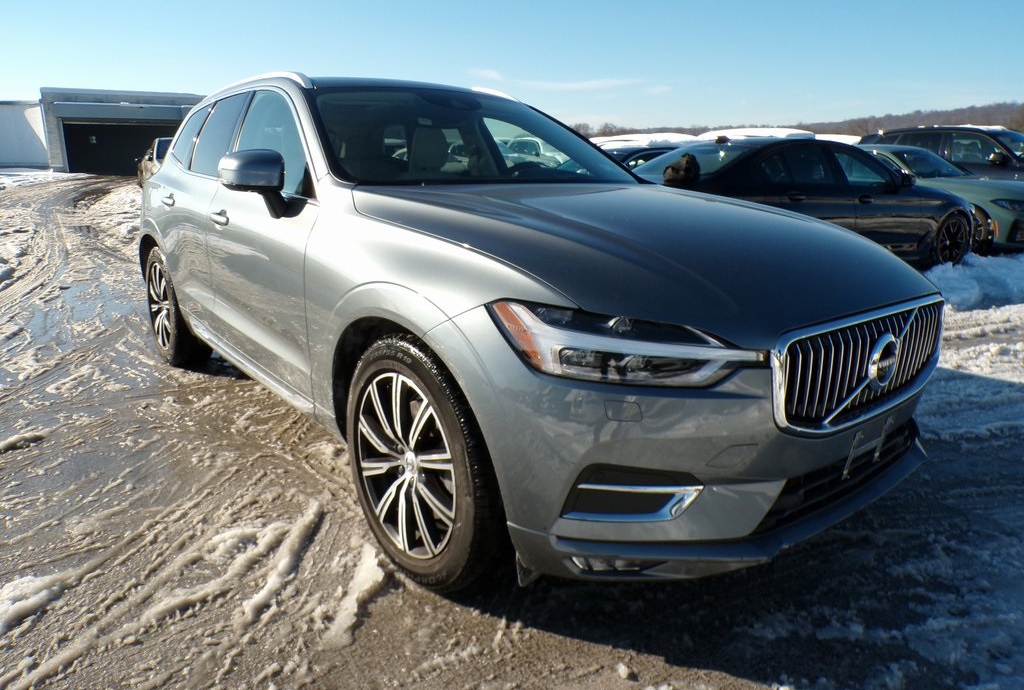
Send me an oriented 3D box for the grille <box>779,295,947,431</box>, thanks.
[{"bbox_3d":[0.945,0.044,1.835,0.820,0.280,0.130,-9,17,-37],"label":"grille"}]

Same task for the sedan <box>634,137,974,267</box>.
[{"bbox_3d":[3.279,-1.643,8.251,4.930,1.470,1.868,-6,15,-26],"label":"sedan"}]

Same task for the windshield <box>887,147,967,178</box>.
[{"bbox_3d":[6.090,-2.645,10.400,1.340,0.150,0.790,-7,45,-31],"label":"windshield"}]

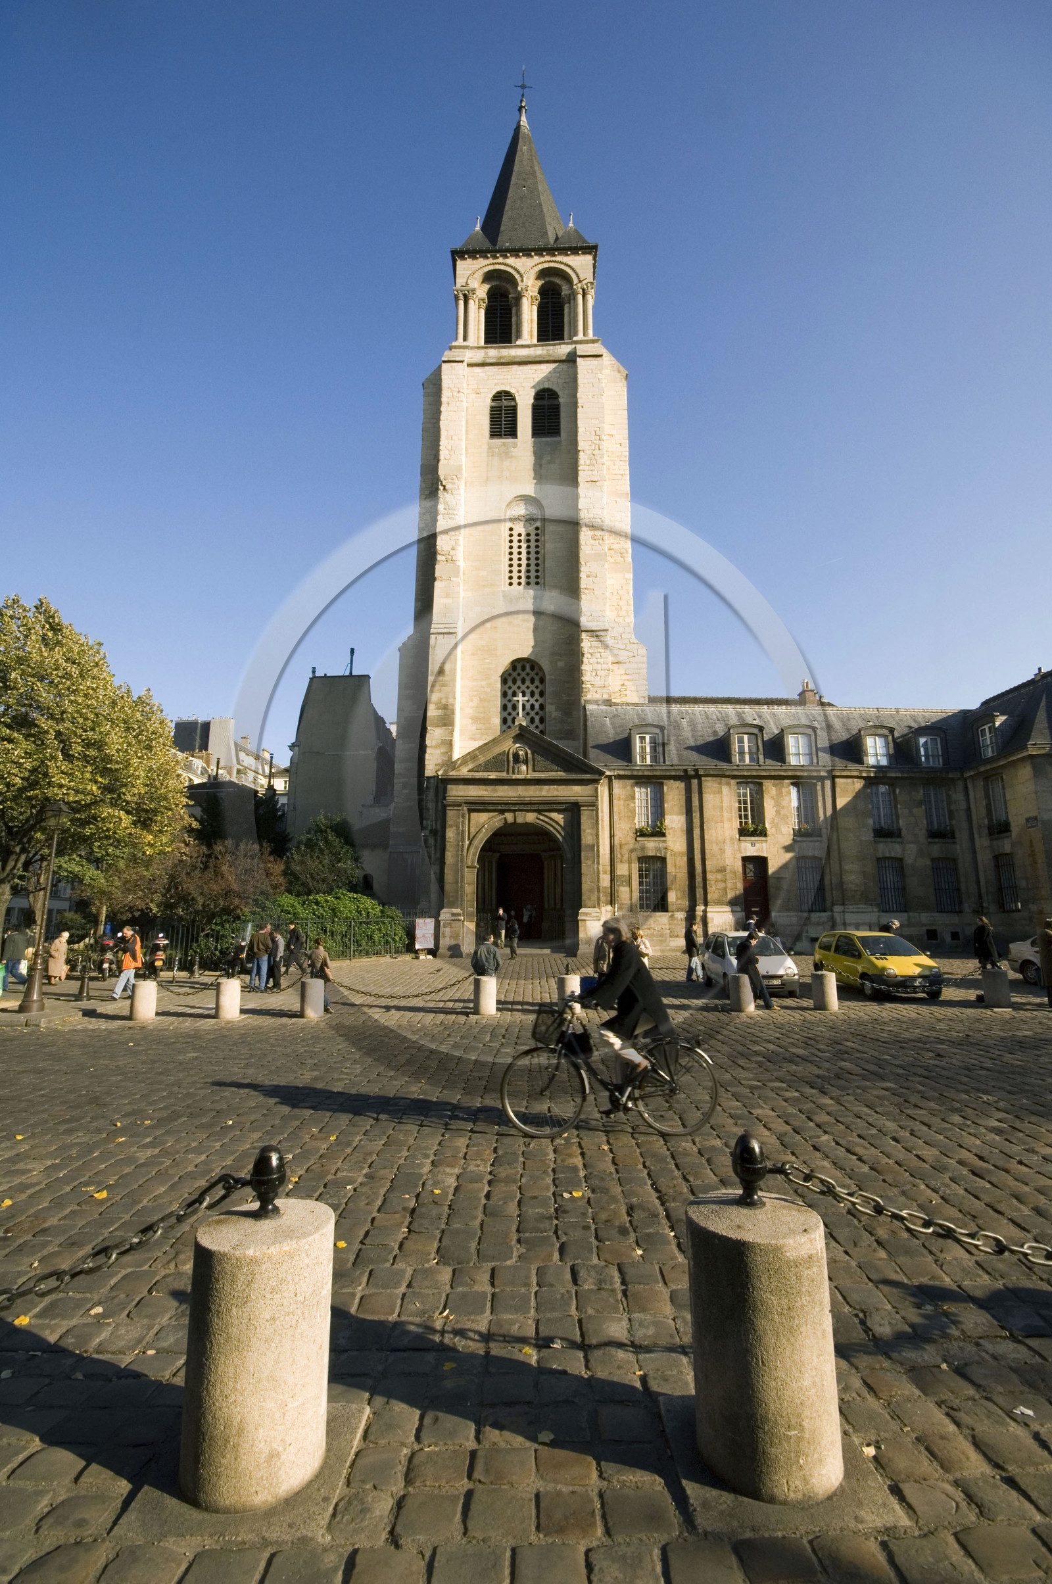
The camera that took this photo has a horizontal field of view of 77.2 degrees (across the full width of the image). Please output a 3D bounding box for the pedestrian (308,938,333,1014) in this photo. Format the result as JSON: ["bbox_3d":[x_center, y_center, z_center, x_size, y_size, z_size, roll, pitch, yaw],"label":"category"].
[{"bbox_3d":[-4.178,3.700,13.284,0.520,1.479,0.620,-4,-12,20],"label":"pedestrian"}]

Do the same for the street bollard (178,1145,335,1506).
[{"bbox_3d":[-0.864,1.668,2.198,0.435,0.910,0.435,0,-11,0],"label":"street bollard"}]

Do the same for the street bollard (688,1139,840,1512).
[{"bbox_3d":[0.785,1.667,2.228,0.440,0.950,0.440,0,-11,0],"label":"street bollard"}]

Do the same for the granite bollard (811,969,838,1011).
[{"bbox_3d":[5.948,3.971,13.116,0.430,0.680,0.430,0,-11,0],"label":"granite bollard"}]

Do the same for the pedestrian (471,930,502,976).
[{"bbox_3d":[-0.750,3.490,12.907,0.560,1.470,0.500,0,-11,0],"label":"pedestrian"}]

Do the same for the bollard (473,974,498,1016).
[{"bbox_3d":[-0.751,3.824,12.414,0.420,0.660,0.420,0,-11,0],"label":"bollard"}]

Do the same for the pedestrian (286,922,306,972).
[{"bbox_3d":[-7.675,5.251,22.098,0.750,1.716,0.500,5,-12,-23],"label":"pedestrian"}]

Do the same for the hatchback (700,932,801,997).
[{"bbox_3d":[5.486,4.288,16.415,1.630,1.420,3.430,-1,-11,4],"label":"hatchback"}]

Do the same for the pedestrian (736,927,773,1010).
[{"bbox_3d":[4.616,3.572,13.110,0.820,1.573,0.500,2,-11,-11],"label":"pedestrian"}]

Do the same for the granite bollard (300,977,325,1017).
[{"bbox_3d":[-4.173,4.031,12.883,0.430,0.680,0.430,0,-11,0],"label":"granite bollard"}]

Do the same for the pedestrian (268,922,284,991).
[{"bbox_3d":[-6.686,4.531,17.810,0.360,1.638,0.480,-1,-11,6],"label":"pedestrian"}]

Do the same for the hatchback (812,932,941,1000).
[{"bbox_3d":[8.430,4.160,15.970,1.630,1.420,3.430,1,-11,-2],"label":"hatchback"}]

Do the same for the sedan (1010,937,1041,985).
[{"bbox_3d":[14.801,4.415,17.175,1.740,1.410,4.450,0,-11,3],"label":"sedan"}]

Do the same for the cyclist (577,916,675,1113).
[{"bbox_3d":[0.815,1.846,5.498,0.820,1.548,0.520,1,-11,-3],"label":"cyclist"}]

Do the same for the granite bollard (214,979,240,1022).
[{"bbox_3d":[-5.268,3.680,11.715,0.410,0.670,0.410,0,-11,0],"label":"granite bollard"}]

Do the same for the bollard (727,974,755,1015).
[{"bbox_3d":[4.225,3.977,12.898,0.420,0.690,0.420,0,-11,0],"label":"bollard"}]

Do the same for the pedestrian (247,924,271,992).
[{"bbox_3d":[-7.147,4.448,17.711,0.560,1.759,0.360,-3,-12,17],"label":"pedestrian"}]

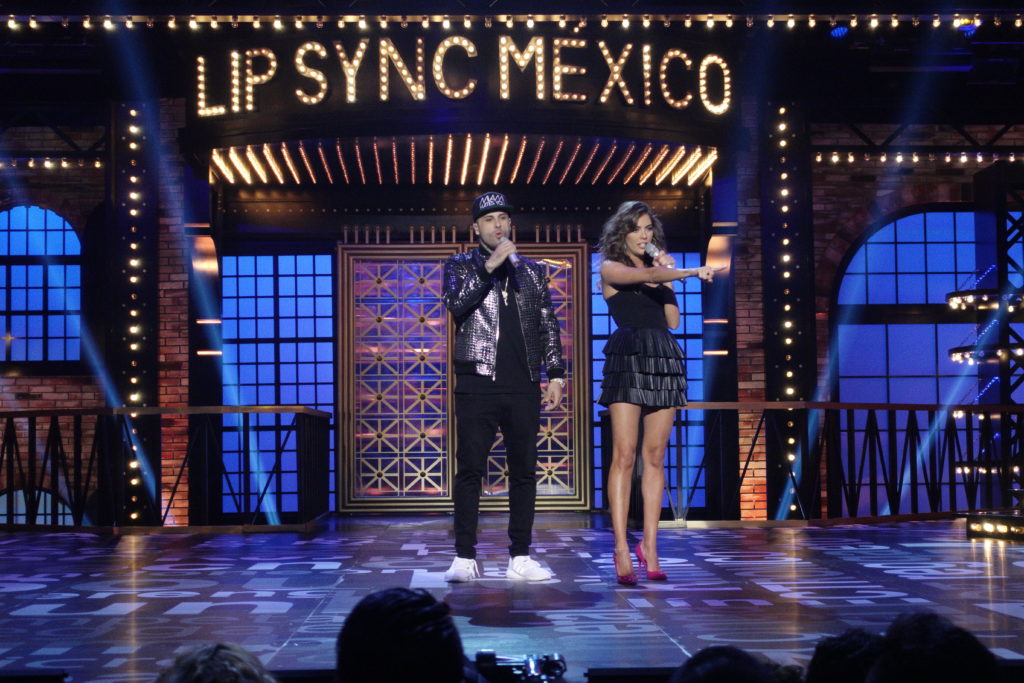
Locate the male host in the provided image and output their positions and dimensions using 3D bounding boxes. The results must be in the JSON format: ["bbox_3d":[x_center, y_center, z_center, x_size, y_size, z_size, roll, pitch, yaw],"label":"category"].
[{"bbox_3d":[-0.044,0.199,9.340,0.570,1.810,0.430,0,-3,-15],"label":"male host"}]

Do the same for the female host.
[{"bbox_3d":[0.672,0.213,9.200,0.480,1.750,0.560,1,-3,-32],"label":"female host"}]

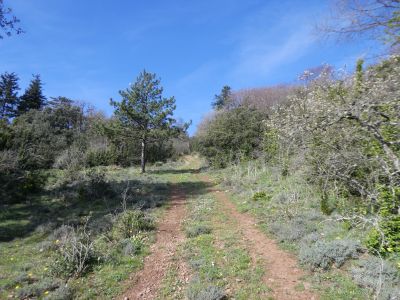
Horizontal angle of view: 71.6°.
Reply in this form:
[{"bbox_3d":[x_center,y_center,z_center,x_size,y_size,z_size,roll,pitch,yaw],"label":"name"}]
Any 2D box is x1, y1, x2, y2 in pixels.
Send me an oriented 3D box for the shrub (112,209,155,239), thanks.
[{"bbox_3d":[-1.313,1.446,5.500,0.813,0.531,0.731,0,-4,0],"label":"shrub"}]

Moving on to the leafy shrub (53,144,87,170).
[{"bbox_3d":[-9.551,0.562,20.500,2.172,1.901,1.955,0,-4,0],"label":"leafy shrub"}]

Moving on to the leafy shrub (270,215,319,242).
[{"bbox_3d":[1.760,1.474,5.250,0.908,0.450,0.772,0,-4,0],"label":"leafy shrub"}]

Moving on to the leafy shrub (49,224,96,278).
[{"bbox_3d":[-1.702,1.358,3.750,0.571,0.658,0.514,0,-4,0],"label":"leafy shrub"}]

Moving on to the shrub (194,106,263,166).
[{"bbox_3d":[2.463,-0.937,22.000,5.481,4.641,5.207,0,-4,0],"label":"shrub"}]

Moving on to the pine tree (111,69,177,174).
[{"bbox_3d":[-4.014,-1.950,20.000,4.622,7.122,4.622,0,-4,0],"label":"pine tree"}]

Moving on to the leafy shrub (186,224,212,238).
[{"bbox_3d":[-0.010,1.569,5.350,0.502,0.222,0.426,0,-4,0],"label":"leafy shrub"}]

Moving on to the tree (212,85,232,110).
[{"bbox_3d":[3.400,-5.802,42.000,3.317,8.099,3.317,0,-4,0],"label":"tree"}]

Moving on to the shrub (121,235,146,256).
[{"bbox_3d":[-1.053,1.511,4.400,0.403,0.301,0.362,0,-4,0],"label":"shrub"}]

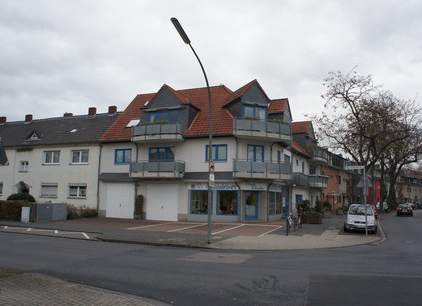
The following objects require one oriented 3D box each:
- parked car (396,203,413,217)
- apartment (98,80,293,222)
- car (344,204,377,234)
[{"bbox_3d":[24.509,7.222,43.566,1.750,1.450,4.350,-3,-8,28],"label":"parked car"},{"bbox_3d":[-0.765,-0.161,32.777,15.600,12.200,12.000,-2,-8,22],"label":"apartment"},{"bbox_3d":[8.995,3.944,20.908,1.700,1.540,4.000,-2,-8,22],"label":"car"}]

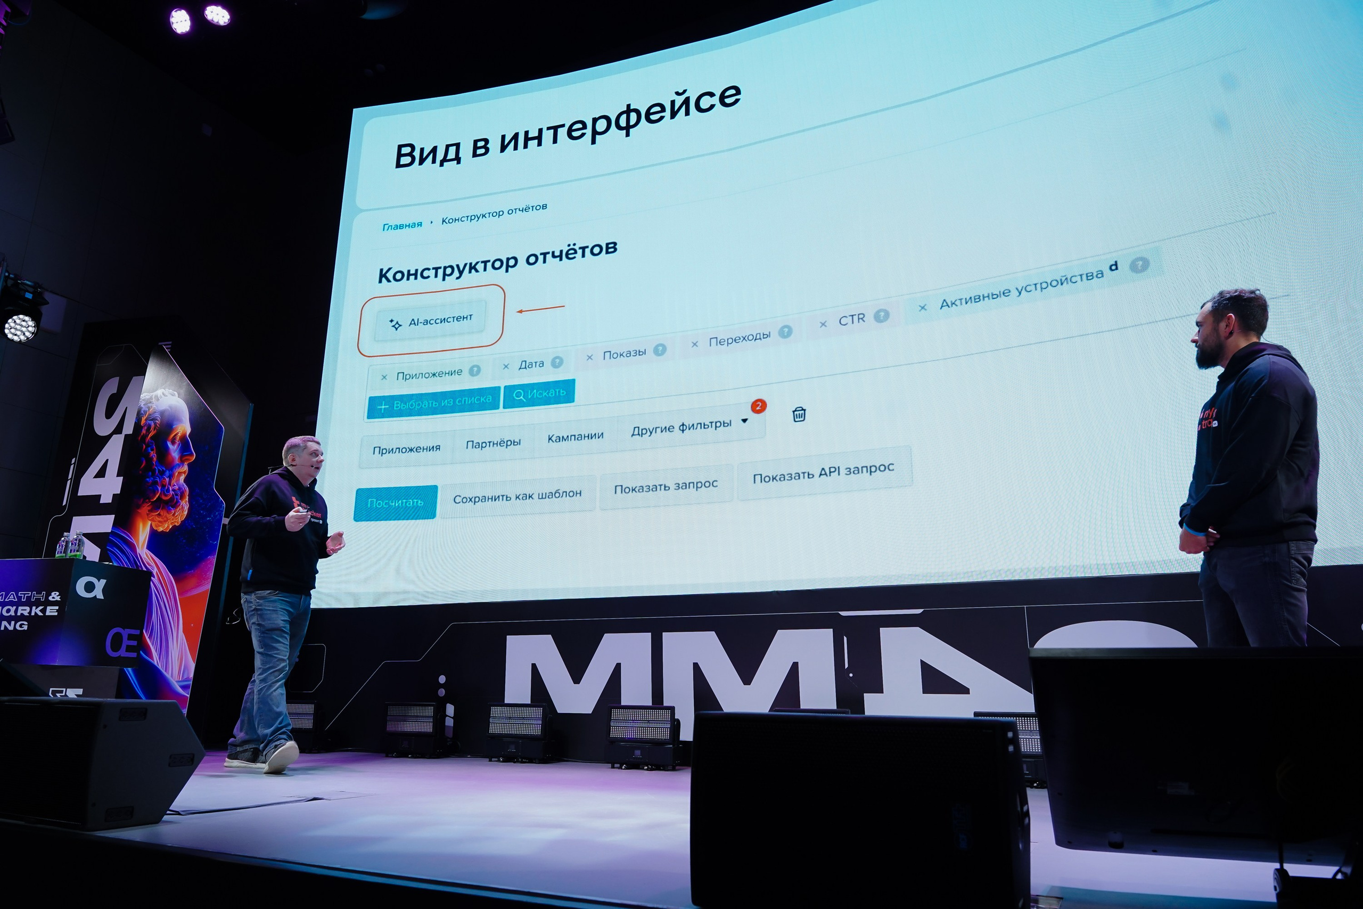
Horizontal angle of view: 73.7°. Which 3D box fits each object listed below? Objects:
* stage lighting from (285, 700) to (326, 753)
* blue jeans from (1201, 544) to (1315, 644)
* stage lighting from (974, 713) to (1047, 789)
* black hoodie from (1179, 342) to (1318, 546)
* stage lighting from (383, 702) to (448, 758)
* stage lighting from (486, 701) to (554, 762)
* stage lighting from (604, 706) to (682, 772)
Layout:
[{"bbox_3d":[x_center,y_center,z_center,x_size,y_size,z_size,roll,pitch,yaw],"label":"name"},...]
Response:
[{"bbox_3d":[-2.527,1.811,6.064,0.402,0.320,0.180,-7,-14,25],"label":"stage lighting"},{"bbox_3d":[1.829,0.665,2.817,0.290,0.930,0.410,-3,-13,8],"label":"blue jeans"},{"bbox_3d":[1.544,1.311,4.054,0.402,0.320,0.180,-7,-14,25],"label":"stage lighting"},{"bbox_3d":[1.811,-0.043,2.978,0.400,0.694,0.520,-3,-13,8],"label":"black hoodie"},{"bbox_3d":[-1.646,1.708,5.652,0.402,0.320,0.180,-7,-14,25],"label":"stage lighting"},{"bbox_3d":[-0.930,1.621,5.307,0.402,0.320,0.180,-7,-14,25],"label":"stage lighting"},{"bbox_3d":[-0.189,1.530,4.937,0.402,0.320,0.180,-7,-14,25],"label":"stage lighting"}]

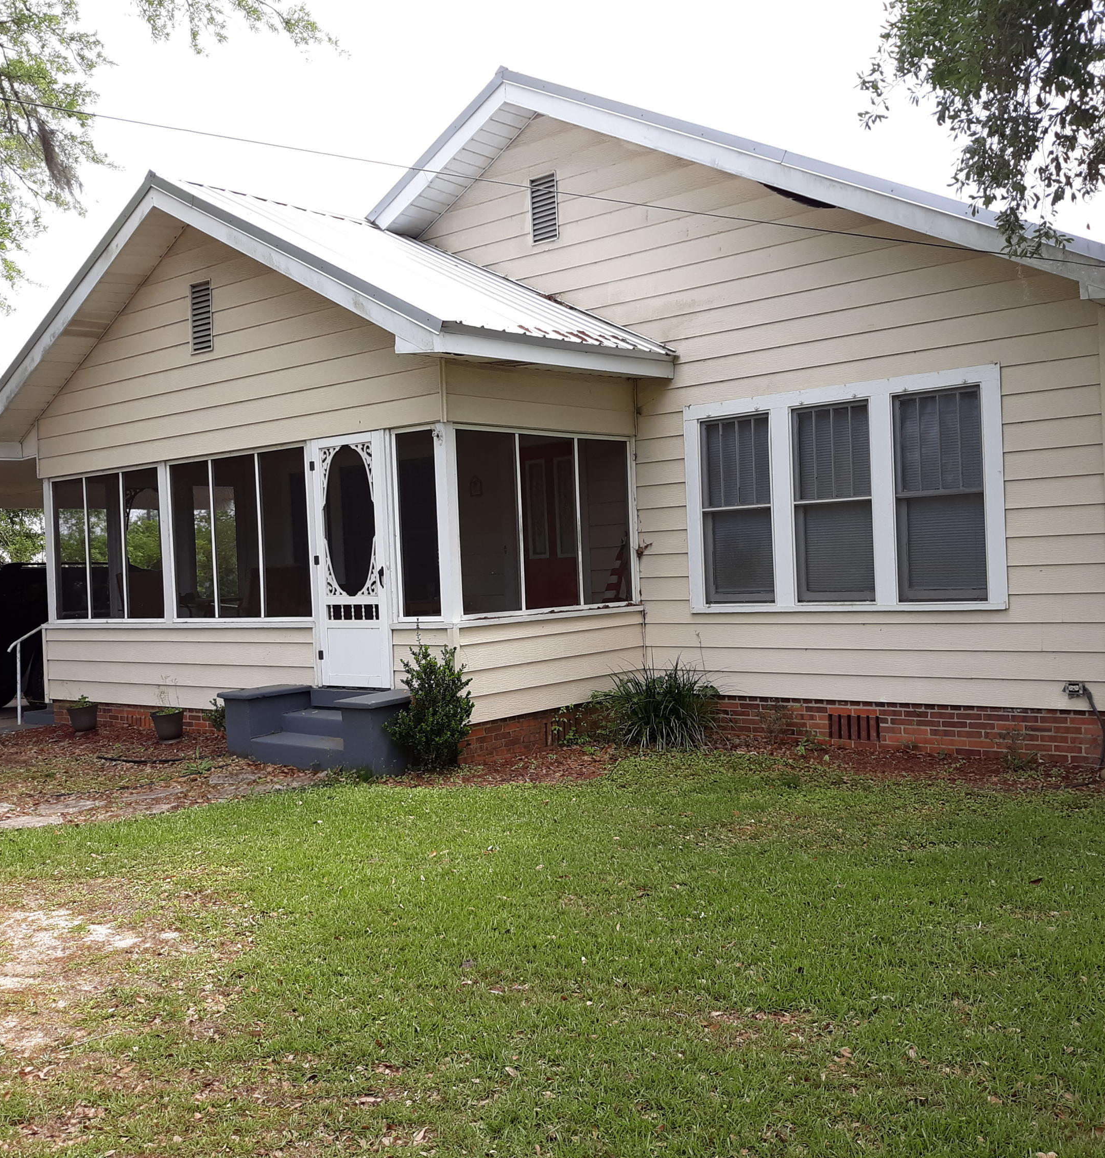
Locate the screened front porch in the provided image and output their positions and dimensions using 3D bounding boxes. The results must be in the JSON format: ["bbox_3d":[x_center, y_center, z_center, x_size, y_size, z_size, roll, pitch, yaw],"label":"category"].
[{"bbox_3d":[-2.287,-0.124,12.240,5.987,2.089,2.397,-2,1,39],"label":"screened front porch"}]

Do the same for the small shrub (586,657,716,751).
[{"bbox_3d":[0.827,0.998,10.339,1.053,0.669,1.053,-2,1,0],"label":"small shrub"}]

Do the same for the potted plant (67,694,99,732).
[{"bbox_3d":[-4.665,1.332,12.399,0.291,0.354,0.291,-2,1,39],"label":"potted plant"}]

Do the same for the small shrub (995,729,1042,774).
[{"bbox_3d":[3.311,1.210,8.883,0.314,0.285,0.314,-2,1,39],"label":"small shrub"}]

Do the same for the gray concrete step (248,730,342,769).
[{"bbox_3d":[-1.852,1.340,9.613,1.100,0.185,0.330,-2,1,39],"label":"gray concrete step"}]

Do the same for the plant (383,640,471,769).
[{"bbox_3d":[-0.903,0.929,9.164,0.643,0.948,0.643,-2,1,0],"label":"plant"}]

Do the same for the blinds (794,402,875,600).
[{"bbox_3d":[2.271,-0.632,10.124,0.706,1.630,0.060,-2,1,39],"label":"blinds"}]

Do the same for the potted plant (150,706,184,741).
[{"bbox_3d":[-3.513,1.303,11.383,0.294,0.311,0.294,-2,1,39],"label":"potted plant"}]

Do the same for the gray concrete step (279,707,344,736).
[{"bbox_3d":[-1.660,1.151,9.848,1.090,0.160,0.330,-2,1,39],"label":"gray concrete step"}]

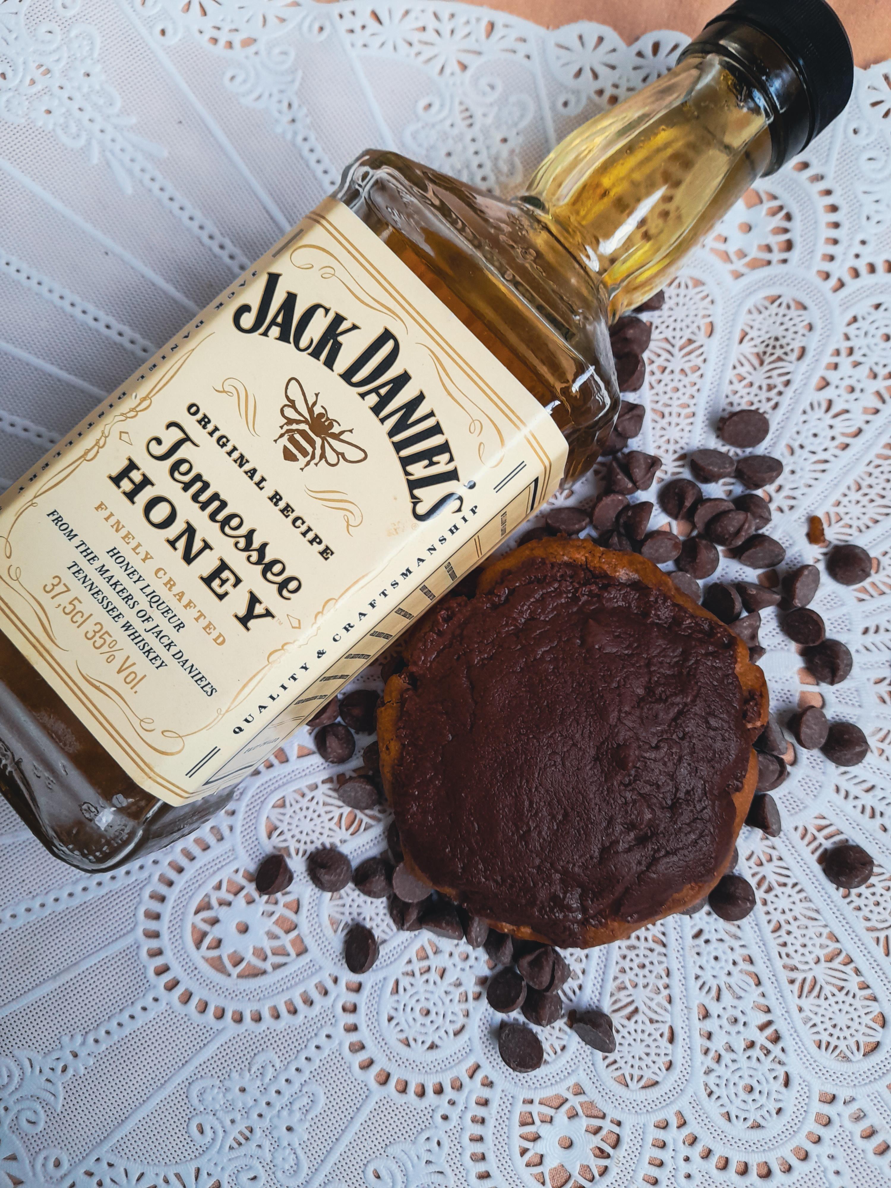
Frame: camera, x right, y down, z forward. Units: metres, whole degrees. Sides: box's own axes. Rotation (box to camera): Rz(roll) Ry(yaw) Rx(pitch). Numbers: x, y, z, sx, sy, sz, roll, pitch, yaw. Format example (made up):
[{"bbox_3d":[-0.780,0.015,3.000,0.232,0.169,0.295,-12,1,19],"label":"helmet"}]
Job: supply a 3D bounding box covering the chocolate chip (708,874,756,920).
[{"bbox_3d":[0.066,0.069,0.192,0.011,0.007,0.011,-4,85,-16],"label":"chocolate chip"}]

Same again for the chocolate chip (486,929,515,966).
[{"bbox_3d":[0.013,0.083,0.201,0.010,0.010,0.007,-21,41,7],"label":"chocolate chip"}]

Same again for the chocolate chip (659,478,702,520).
[{"bbox_3d":[0.056,-0.023,0.206,0.010,0.007,0.010,0,94,-6],"label":"chocolate chip"}]

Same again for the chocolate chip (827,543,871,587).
[{"bbox_3d":[0.095,-0.007,0.200,0.010,0.007,0.010,0,87,-4],"label":"chocolate chip"}]

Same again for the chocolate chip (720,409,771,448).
[{"bbox_3d":[0.071,-0.041,0.204,0.011,0.011,0.007,-1,45,1],"label":"chocolate chip"}]

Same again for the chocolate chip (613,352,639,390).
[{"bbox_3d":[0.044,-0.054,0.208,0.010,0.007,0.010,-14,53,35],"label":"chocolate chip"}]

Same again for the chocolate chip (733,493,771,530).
[{"bbox_3d":[0.072,-0.019,0.198,0.010,0.007,0.010,0,88,-3],"label":"chocolate chip"}]

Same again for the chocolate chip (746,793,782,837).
[{"bbox_3d":[0.074,0.052,0.201,0.007,0.010,0.010,-18,51,38],"label":"chocolate chip"}]

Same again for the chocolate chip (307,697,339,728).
[{"bbox_3d":[-0.030,0.028,0.206,0.010,0.007,0.010,-21,40,19],"label":"chocolate chip"}]

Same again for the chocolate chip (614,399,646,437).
[{"bbox_3d":[0.044,-0.042,0.206,0.007,0.010,0.010,-48,45,34],"label":"chocolate chip"}]

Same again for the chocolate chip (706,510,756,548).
[{"bbox_3d":[0.066,-0.013,0.195,0.010,0.007,0.010,-20,130,0],"label":"chocolate chip"}]

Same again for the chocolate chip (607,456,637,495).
[{"bbox_3d":[0.042,-0.026,0.204,0.007,0.010,0.010,-43,84,29],"label":"chocolate chip"}]

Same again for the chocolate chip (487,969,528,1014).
[{"bbox_3d":[0.015,0.090,0.193,0.010,0.007,0.010,-20,50,25],"label":"chocolate chip"}]

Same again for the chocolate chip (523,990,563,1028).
[{"bbox_3d":[0.022,0.094,0.193,0.010,0.007,0.010,0,92,3],"label":"chocolate chip"}]

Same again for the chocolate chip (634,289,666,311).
[{"bbox_3d":[0.048,-0.074,0.207,0.010,0.007,0.010,0,86,2],"label":"chocolate chip"}]

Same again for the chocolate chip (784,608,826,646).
[{"bbox_3d":[0.084,0.007,0.199,0.010,0.007,0.010,0,105,44],"label":"chocolate chip"}]

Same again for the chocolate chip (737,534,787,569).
[{"bbox_3d":[0.074,-0.012,0.201,0.011,0.011,0.007,5,62,2],"label":"chocolate chip"}]

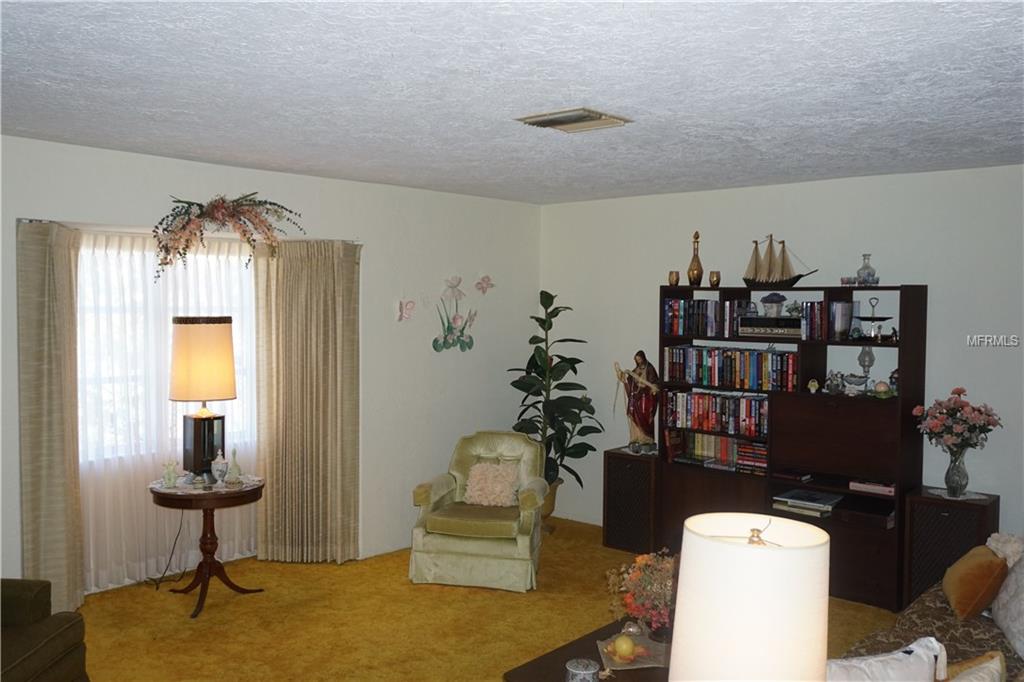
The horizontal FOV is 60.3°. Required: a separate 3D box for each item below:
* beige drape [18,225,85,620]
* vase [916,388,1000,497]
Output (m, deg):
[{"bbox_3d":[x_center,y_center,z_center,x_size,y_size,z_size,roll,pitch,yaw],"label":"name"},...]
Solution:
[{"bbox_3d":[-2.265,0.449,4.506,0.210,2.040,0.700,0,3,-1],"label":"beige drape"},{"bbox_3d":[2.400,0.548,4.733,0.440,0.585,0.420,3,4,43],"label":"vase"}]

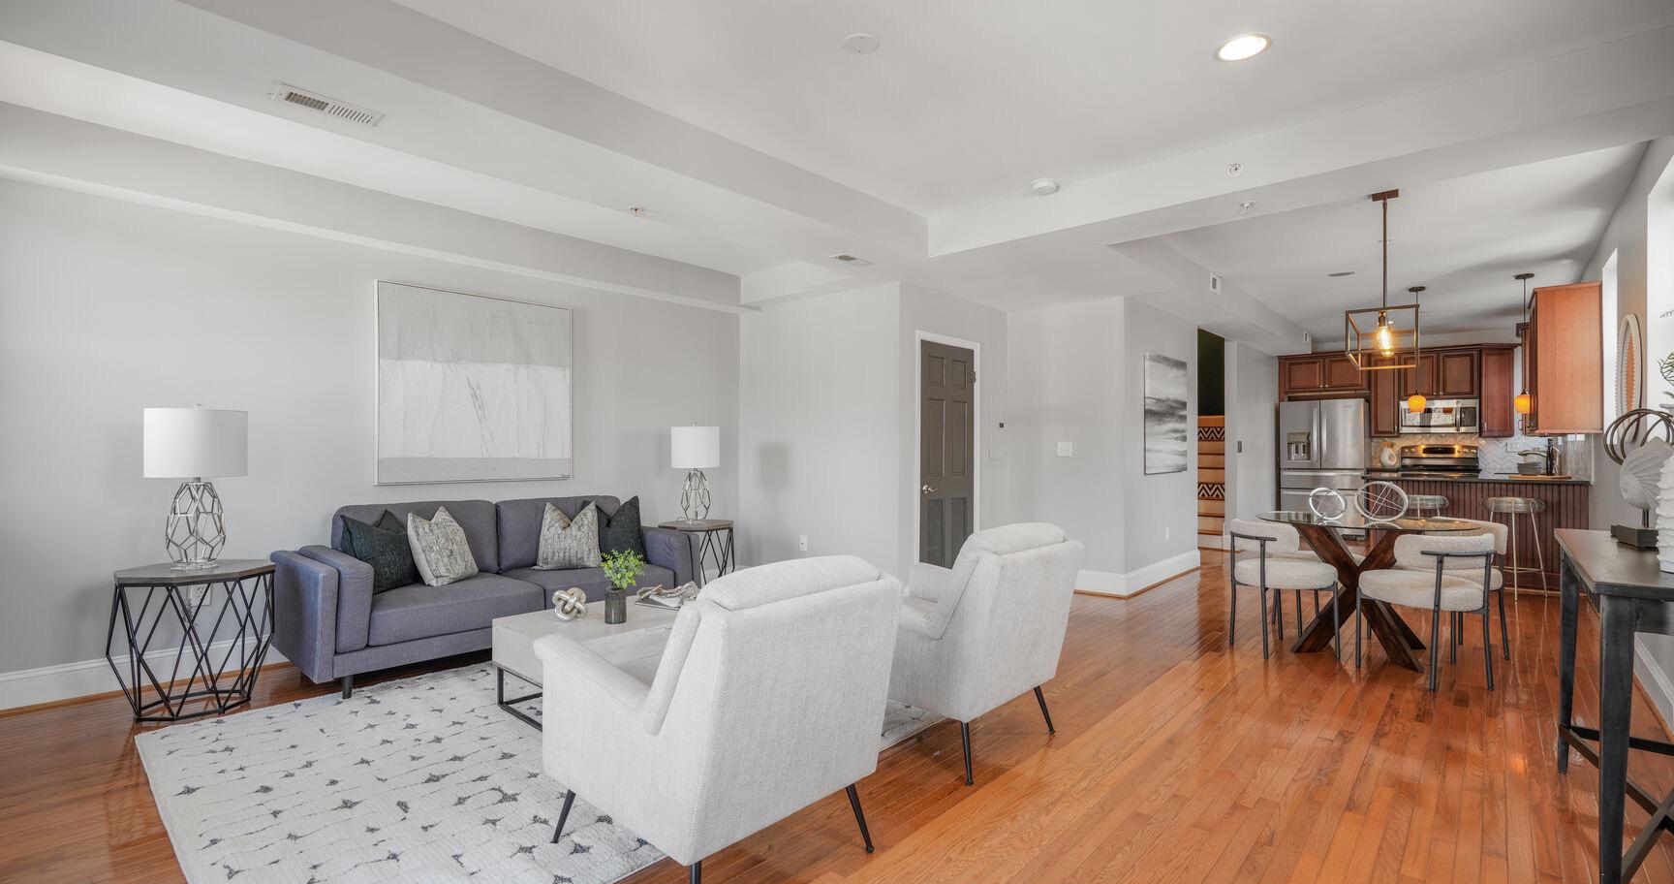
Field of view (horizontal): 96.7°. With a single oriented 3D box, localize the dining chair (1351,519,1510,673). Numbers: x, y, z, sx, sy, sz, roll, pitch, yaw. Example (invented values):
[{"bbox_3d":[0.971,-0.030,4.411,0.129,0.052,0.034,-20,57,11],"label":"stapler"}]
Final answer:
[{"bbox_3d":[3.596,0.855,4.372,0.500,0.765,0.520,0,0,-1],"label":"dining chair"}]

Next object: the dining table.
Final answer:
[{"bbox_3d":[3.141,0.856,4.451,1.110,0.760,1.110,0,-1,42],"label":"dining table"}]

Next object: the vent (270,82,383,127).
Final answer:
[{"bbox_3d":[-1.803,-1.184,2.637,0.148,0.020,0.318,0,-1,42],"label":"vent"}]

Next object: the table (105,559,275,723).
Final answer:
[{"bbox_3d":[-2.954,0.898,3.428,0.575,0.630,0.575,0,-1,42],"label":"table"}]

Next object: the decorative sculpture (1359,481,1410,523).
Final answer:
[{"bbox_3d":[3.209,0.350,4.382,0.250,0.236,0.100,0,-1,38],"label":"decorative sculpture"}]

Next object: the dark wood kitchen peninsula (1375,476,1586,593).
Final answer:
[{"bbox_3d":[5.929,0.824,6.949,1.500,0.930,0.620,0,-1,42],"label":"dark wood kitchen peninsula"}]

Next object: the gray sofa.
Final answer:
[{"bbox_3d":[-1.987,0.801,4.517,0.890,0.860,2.170,0,-1,42],"label":"gray sofa"}]

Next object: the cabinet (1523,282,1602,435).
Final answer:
[{"bbox_3d":[5.889,-0.609,6.027,0.345,1.100,1.300,0,-1,42],"label":"cabinet"}]

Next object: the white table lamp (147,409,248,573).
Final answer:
[{"bbox_3d":[-3.024,0.207,3.513,0.370,0.765,0.370,0,-1,42],"label":"white table lamp"}]

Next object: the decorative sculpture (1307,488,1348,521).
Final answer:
[{"bbox_3d":[2.965,0.374,4.492,0.200,0.205,0.070,0,0,34],"label":"decorative sculpture"}]

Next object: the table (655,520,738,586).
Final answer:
[{"bbox_3d":[-1.031,0.919,5.460,0.575,0.630,0.575,0,-1,42],"label":"table"}]

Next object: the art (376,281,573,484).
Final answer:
[{"bbox_3d":[-2.333,-0.345,4.906,0.040,1.225,1.240,0,-1,42],"label":"art"}]

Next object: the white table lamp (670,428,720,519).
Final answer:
[{"bbox_3d":[-1.111,0.239,5.846,0.375,0.765,0.375,0,-1,0],"label":"white table lamp"}]

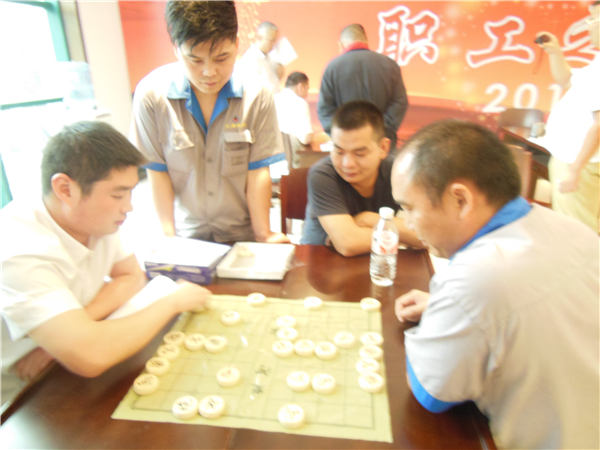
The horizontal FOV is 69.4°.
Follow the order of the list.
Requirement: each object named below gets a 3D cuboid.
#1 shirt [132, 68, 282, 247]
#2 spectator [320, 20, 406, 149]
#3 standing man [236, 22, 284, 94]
[{"bbox_3d":[-0.292,-0.233,1.430,0.460,0.610,0.290,-4,33,-6],"label":"shirt"},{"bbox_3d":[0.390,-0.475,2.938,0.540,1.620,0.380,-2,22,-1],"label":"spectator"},{"bbox_3d":[-0.289,-0.806,3.632,0.400,1.640,0.480,4,22,14],"label":"standing man"}]

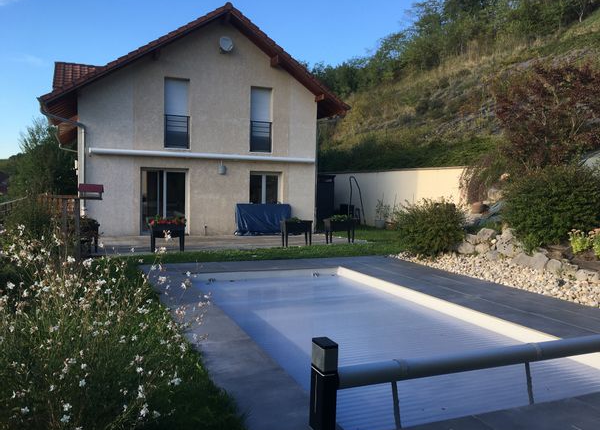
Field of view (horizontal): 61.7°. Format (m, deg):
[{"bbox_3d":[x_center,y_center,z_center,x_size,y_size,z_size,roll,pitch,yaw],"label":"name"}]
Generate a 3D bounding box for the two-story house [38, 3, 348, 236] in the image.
[{"bbox_3d":[-4.671,-3.238,20.485,9.650,7.360,10.200,0,3,-22],"label":"two-story house"}]

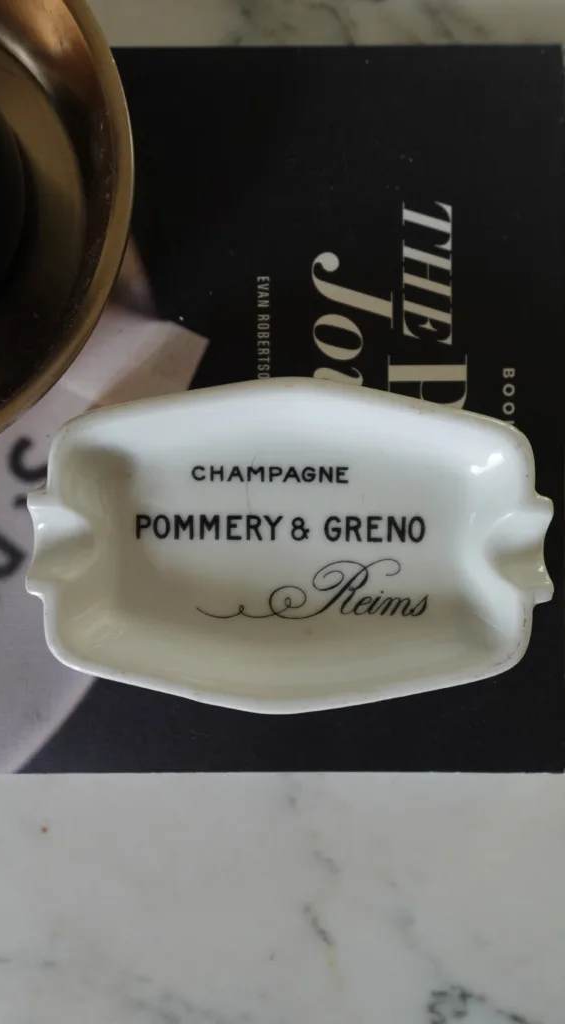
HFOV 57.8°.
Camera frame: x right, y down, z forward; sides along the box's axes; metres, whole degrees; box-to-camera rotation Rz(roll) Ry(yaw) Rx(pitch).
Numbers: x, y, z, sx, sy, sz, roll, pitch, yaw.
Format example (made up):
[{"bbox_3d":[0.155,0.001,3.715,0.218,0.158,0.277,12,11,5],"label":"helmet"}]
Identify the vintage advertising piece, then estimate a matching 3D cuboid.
[{"bbox_3d":[0.002,0.011,0.169,0.160,0.029,0.101,1,89,0],"label":"vintage advertising piece"}]

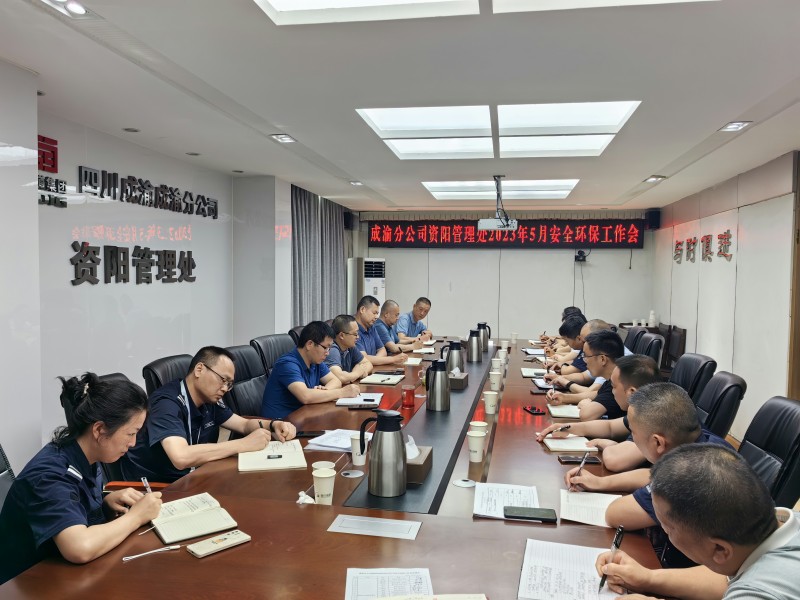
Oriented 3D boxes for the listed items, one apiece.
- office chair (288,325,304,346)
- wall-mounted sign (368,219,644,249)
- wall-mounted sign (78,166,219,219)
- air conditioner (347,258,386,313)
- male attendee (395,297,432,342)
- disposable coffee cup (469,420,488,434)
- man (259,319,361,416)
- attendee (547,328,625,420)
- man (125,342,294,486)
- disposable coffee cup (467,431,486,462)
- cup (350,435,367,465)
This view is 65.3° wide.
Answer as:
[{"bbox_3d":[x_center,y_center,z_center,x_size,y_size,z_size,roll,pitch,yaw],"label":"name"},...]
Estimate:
[{"bbox_3d":[-0.540,0.776,4.887,0.680,1.120,0.620,1,2,17],"label":"office chair"},{"bbox_3d":[1.513,-0.983,9.370,4.056,0.414,0.090,1,2,11],"label":"wall-mounted sign"},{"bbox_3d":[-1.828,-0.791,4.806,0.035,0.172,1.870,1,2,10],"label":"wall-mounted sign"},{"bbox_3d":[-0.506,0.299,9.265,0.450,1.820,0.370,-1,2,-41],"label":"air conditioner"},{"bbox_3d":[0.101,0.585,6.985,0.700,1.240,0.580,3,3,40],"label":"male attendee"},{"bbox_3d":[0.353,0.607,2.775,0.079,0.110,0.079,1,2,10],"label":"disposable coffee cup"},{"bbox_3d":[-0.530,0.725,3.880,0.700,1.210,0.620,1,3,14],"label":"man"},{"bbox_3d":[1.255,0.791,3.612,0.760,1.215,0.580,1,2,9],"label":"attendee"},{"bbox_3d":[-0.756,0.802,2.770,0.720,1.185,0.640,2,2,31],"label":"man"},{"bbox_3d":[0.321,0.614,2.606,0.079,0.110,0.079,1,2,10],"label":"disposable coffee cup"},{"bbox_3d":[-0.163,0.607,2.512,0.072,0.106,0.072,1,2,0],"label":"cup"}]

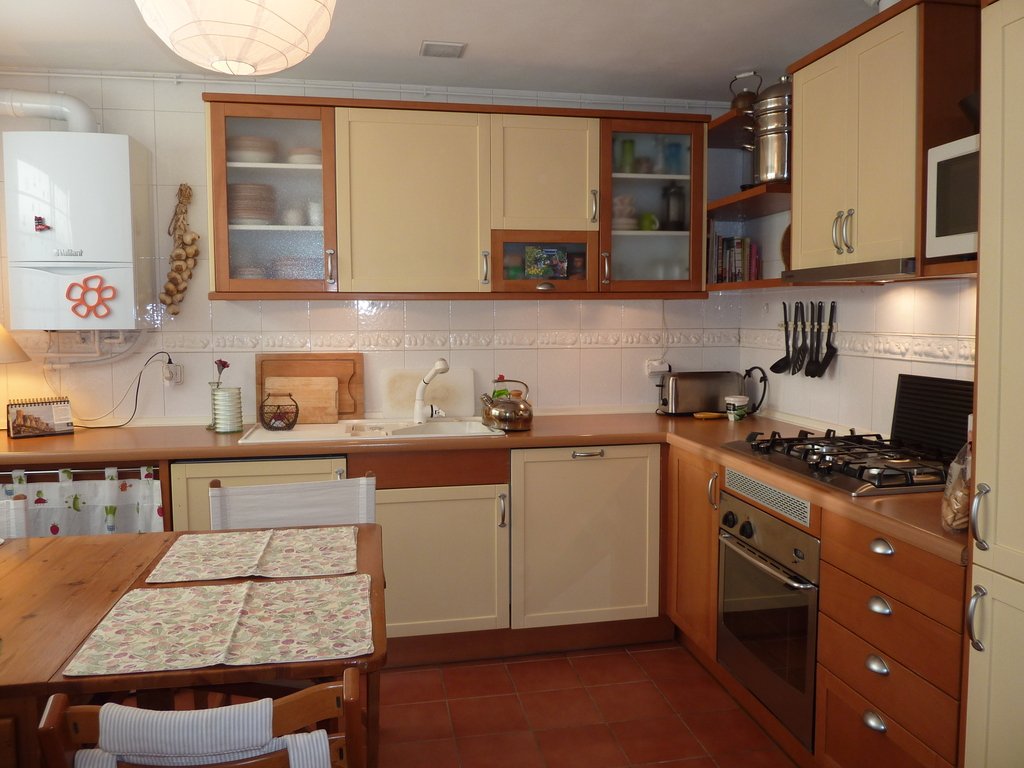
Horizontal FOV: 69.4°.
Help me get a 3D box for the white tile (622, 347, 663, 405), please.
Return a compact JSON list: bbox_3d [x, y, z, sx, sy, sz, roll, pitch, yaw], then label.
[{"bbox_3d":[0.620,-0.029,3.511,0.200,0.284,0.012,-1,4,-10],"label":"white tile"}]

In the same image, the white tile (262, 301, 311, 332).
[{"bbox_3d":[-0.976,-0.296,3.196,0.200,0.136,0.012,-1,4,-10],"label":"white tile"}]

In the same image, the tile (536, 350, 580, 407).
[{"bbox_3d":[0.219,-0.029,3.426,0.200,0.268,0.012,-1,4,-10],"label":"tile"}]

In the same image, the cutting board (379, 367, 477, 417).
[{"bbox_3d":[-0.367,0.042,3.291,0.405,0.222,0.020,-1,0,-10],"label":"cutting board"}]

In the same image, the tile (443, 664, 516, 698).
[{"bbox_3d":[-0.125,1.089,2.699,0.243,0.010,0.243,-1,5,-10],"label":"tile"}]

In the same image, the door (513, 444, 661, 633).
[{"bbox_3d":[0.290,0.589,2.880,0.595,0.693,0.022,-1,4,-10],"label":"door"}]

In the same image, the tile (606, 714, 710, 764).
[{"bbox_3d":[0.451,1.115,2.304,0.243,0.010,0.243,-1,5,-10],"label":"tile"}]

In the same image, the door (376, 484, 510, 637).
[{"bbox_3d":[-0.303,0.666,2.780,0.592,0.560,0.022,-1,5,-10],"label":"door"}]

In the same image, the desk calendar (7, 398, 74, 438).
[{"bbox_3d":[-1.866,0.130,2.928,0.208,0.148,0.080,-3,5,-40],"label":"desk calendar"}]

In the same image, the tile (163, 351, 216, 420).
[{"bbox_3d":[-1.367,0.009,3.139,0.200,0.285,0.010,-1,4,-10],"label":"tile"}]

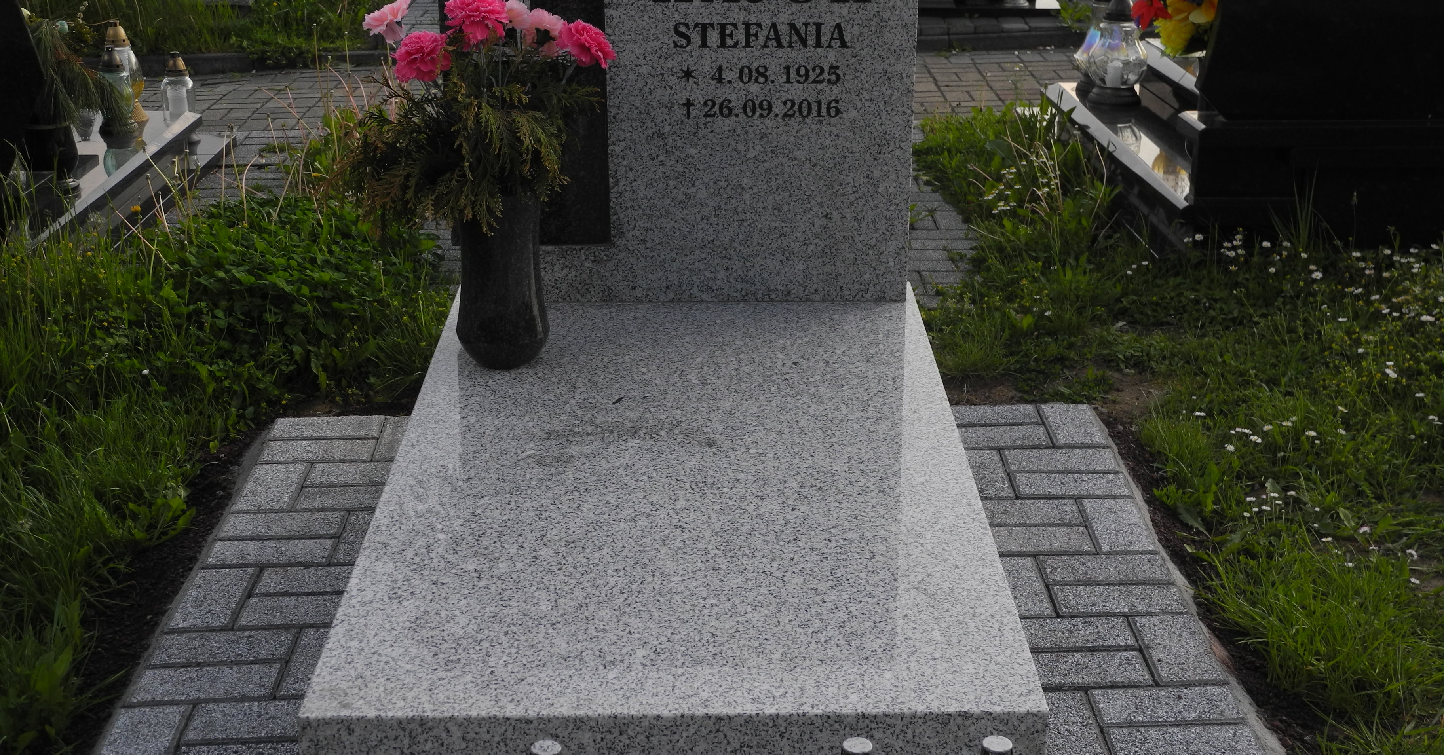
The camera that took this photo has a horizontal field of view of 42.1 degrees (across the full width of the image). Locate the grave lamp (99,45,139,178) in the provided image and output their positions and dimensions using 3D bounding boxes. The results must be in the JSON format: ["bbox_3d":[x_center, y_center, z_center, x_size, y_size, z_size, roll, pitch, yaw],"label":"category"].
[{"bbox_3d":[-1.971,-0.932,6.081,0.118,0.286,0.118,0,21,0],"label":"grave lamp"}]

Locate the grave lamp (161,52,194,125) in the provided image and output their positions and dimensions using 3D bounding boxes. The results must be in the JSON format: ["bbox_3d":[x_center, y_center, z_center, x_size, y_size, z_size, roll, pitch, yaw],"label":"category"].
[{"bbox_3d":[-1.832,-0.948,6.339,0.114,0.303,0.114,0,21,0],"label":"grave lamp"}]

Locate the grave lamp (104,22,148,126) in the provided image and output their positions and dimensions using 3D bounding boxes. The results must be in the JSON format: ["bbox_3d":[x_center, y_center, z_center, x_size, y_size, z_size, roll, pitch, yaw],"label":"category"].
[{"bbox_3d":[-2.007,-1.024,6.263,0.147,0.330,0.147,0,21,0],"label":"grave lamp"}]

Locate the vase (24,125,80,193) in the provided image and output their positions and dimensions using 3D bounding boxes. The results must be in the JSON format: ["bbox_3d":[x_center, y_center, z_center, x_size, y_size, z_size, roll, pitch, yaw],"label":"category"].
[{"bbox_3d":[-1.962,-0.651,5.499,0.149,0.178,0.149,0,21,0],"label":"vase"}]

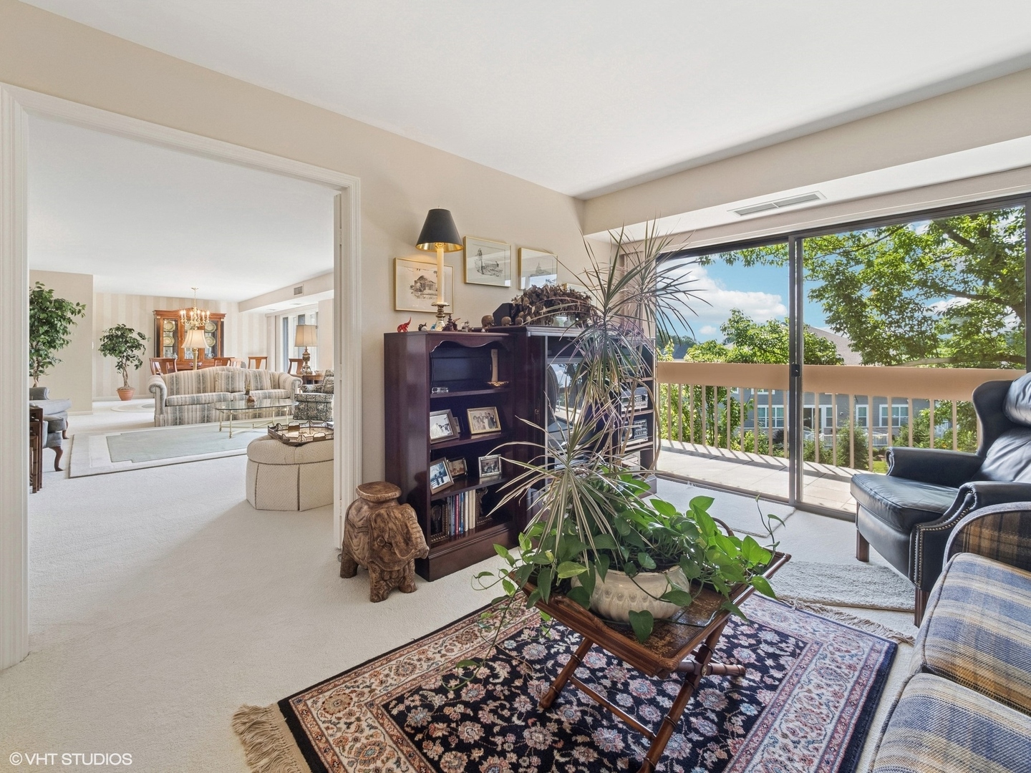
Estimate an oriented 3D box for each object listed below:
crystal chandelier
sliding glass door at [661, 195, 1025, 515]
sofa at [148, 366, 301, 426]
[{"bbox_3d":[-6.680,-1.620,8.700,0.530,0.870,0.530,-3,5,-41],"label":"crystal chandelier"},{"bbox_3d":[2.115,-0.120,3.099,2.183,2.053,0.098,3,5,44],"label":"sliding glass door"},{"bbox_3d":[-4.920,0.100,7.150,2.080,0.870,0.920,-3,5,-42],"label":"sofa"}]

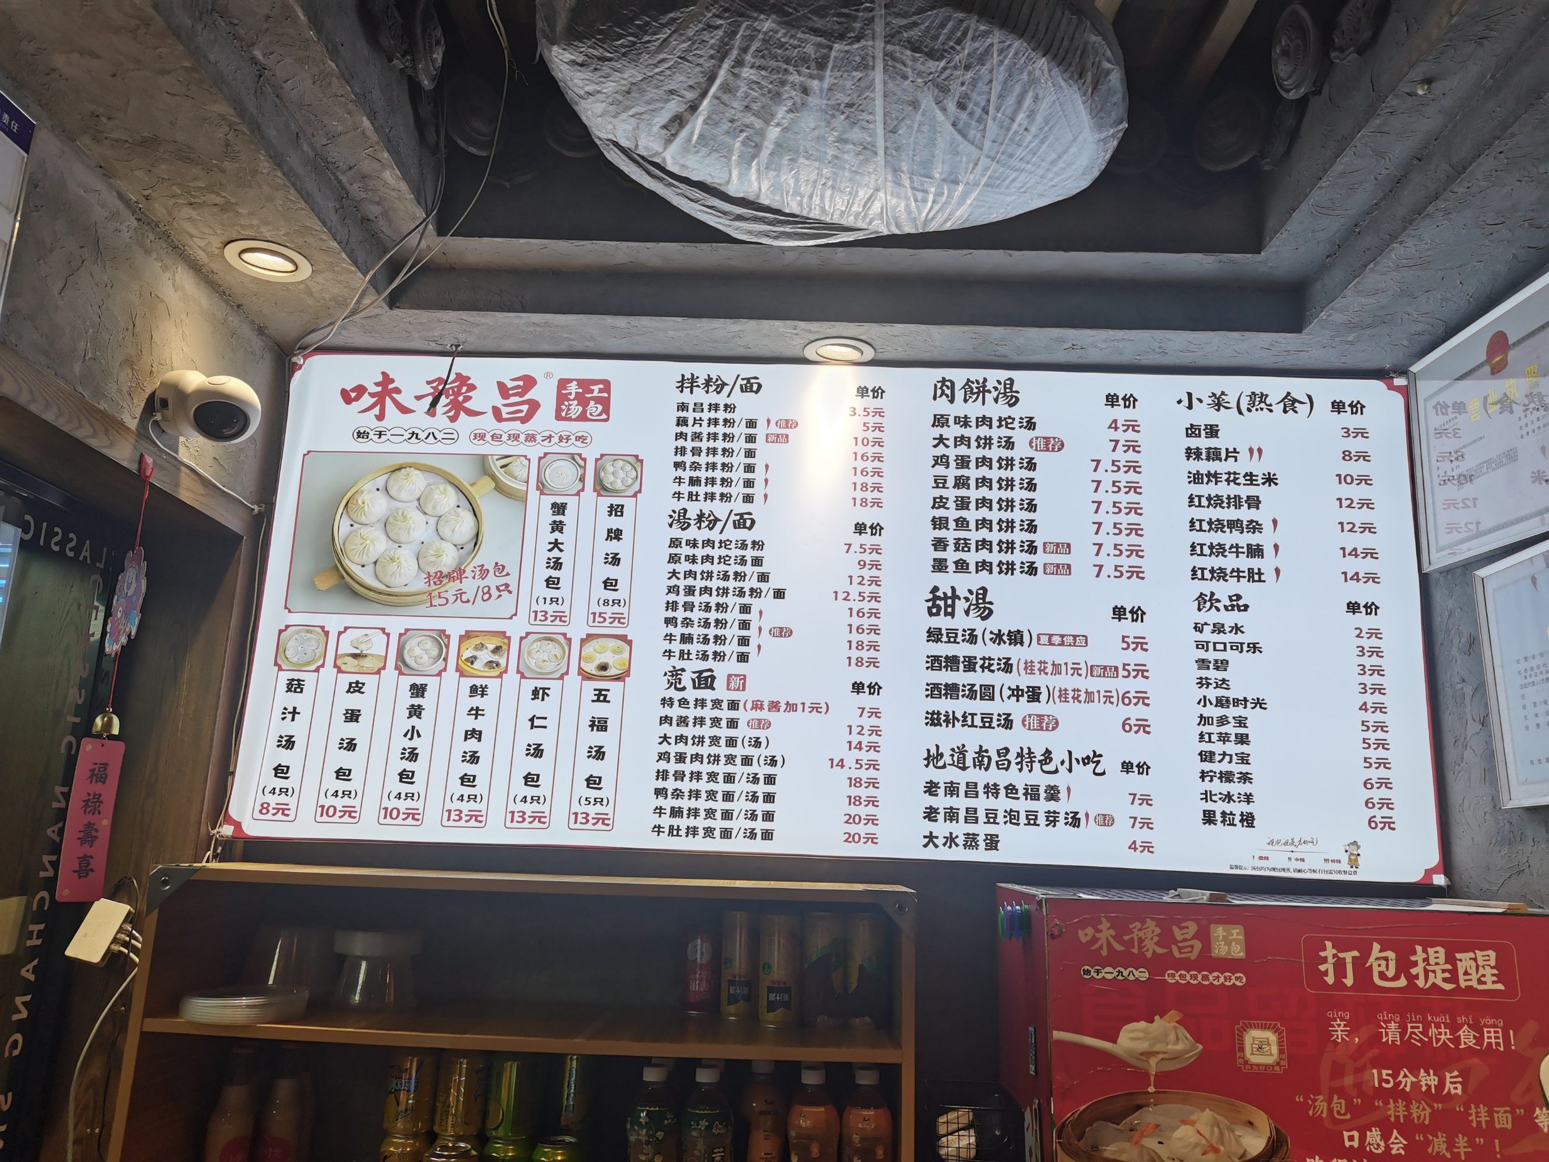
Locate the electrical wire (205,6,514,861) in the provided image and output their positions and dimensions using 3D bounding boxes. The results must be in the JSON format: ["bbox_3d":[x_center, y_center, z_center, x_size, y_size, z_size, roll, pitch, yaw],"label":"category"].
[{"bbox_3d":[-0.577,-0.195,1.622,0.430,1.170,0.330,2,-12,2],"label":"electrical wire"}]

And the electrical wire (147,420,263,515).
[{"bbox_3d":[-0.760,-0.147,1.571,0.030,0.055,0.320,2,-12,2],"label":"electrical wire"}]

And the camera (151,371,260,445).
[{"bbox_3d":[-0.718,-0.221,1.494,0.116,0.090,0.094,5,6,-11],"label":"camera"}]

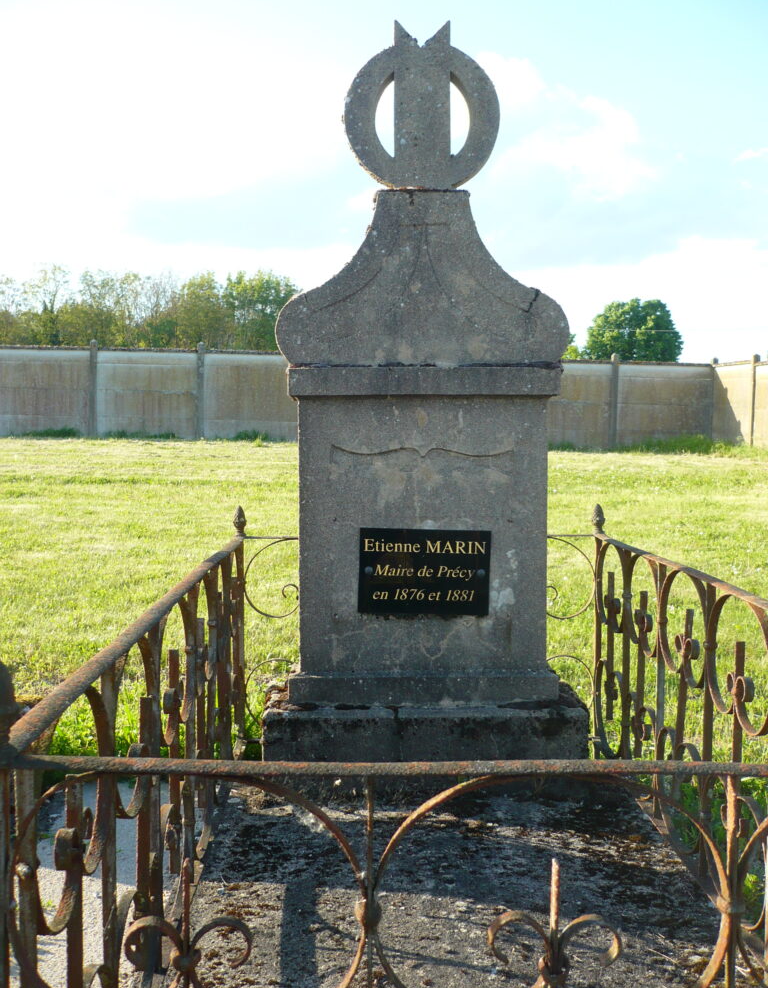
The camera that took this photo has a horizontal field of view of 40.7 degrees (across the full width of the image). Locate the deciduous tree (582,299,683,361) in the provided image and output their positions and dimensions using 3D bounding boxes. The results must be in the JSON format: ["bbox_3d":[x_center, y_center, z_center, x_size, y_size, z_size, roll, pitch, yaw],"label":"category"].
[{"bbox_3d":[15.700,-7.300,65.000,6.300,9.900,6.300,2,3,13],"label":"deciduous tree"}]

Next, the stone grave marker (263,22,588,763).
[{"bbox_3d":[0.118,-0.255,3.118,0.934,2.240,0.370,0,3,-2],"label":"stone grave marker"}]

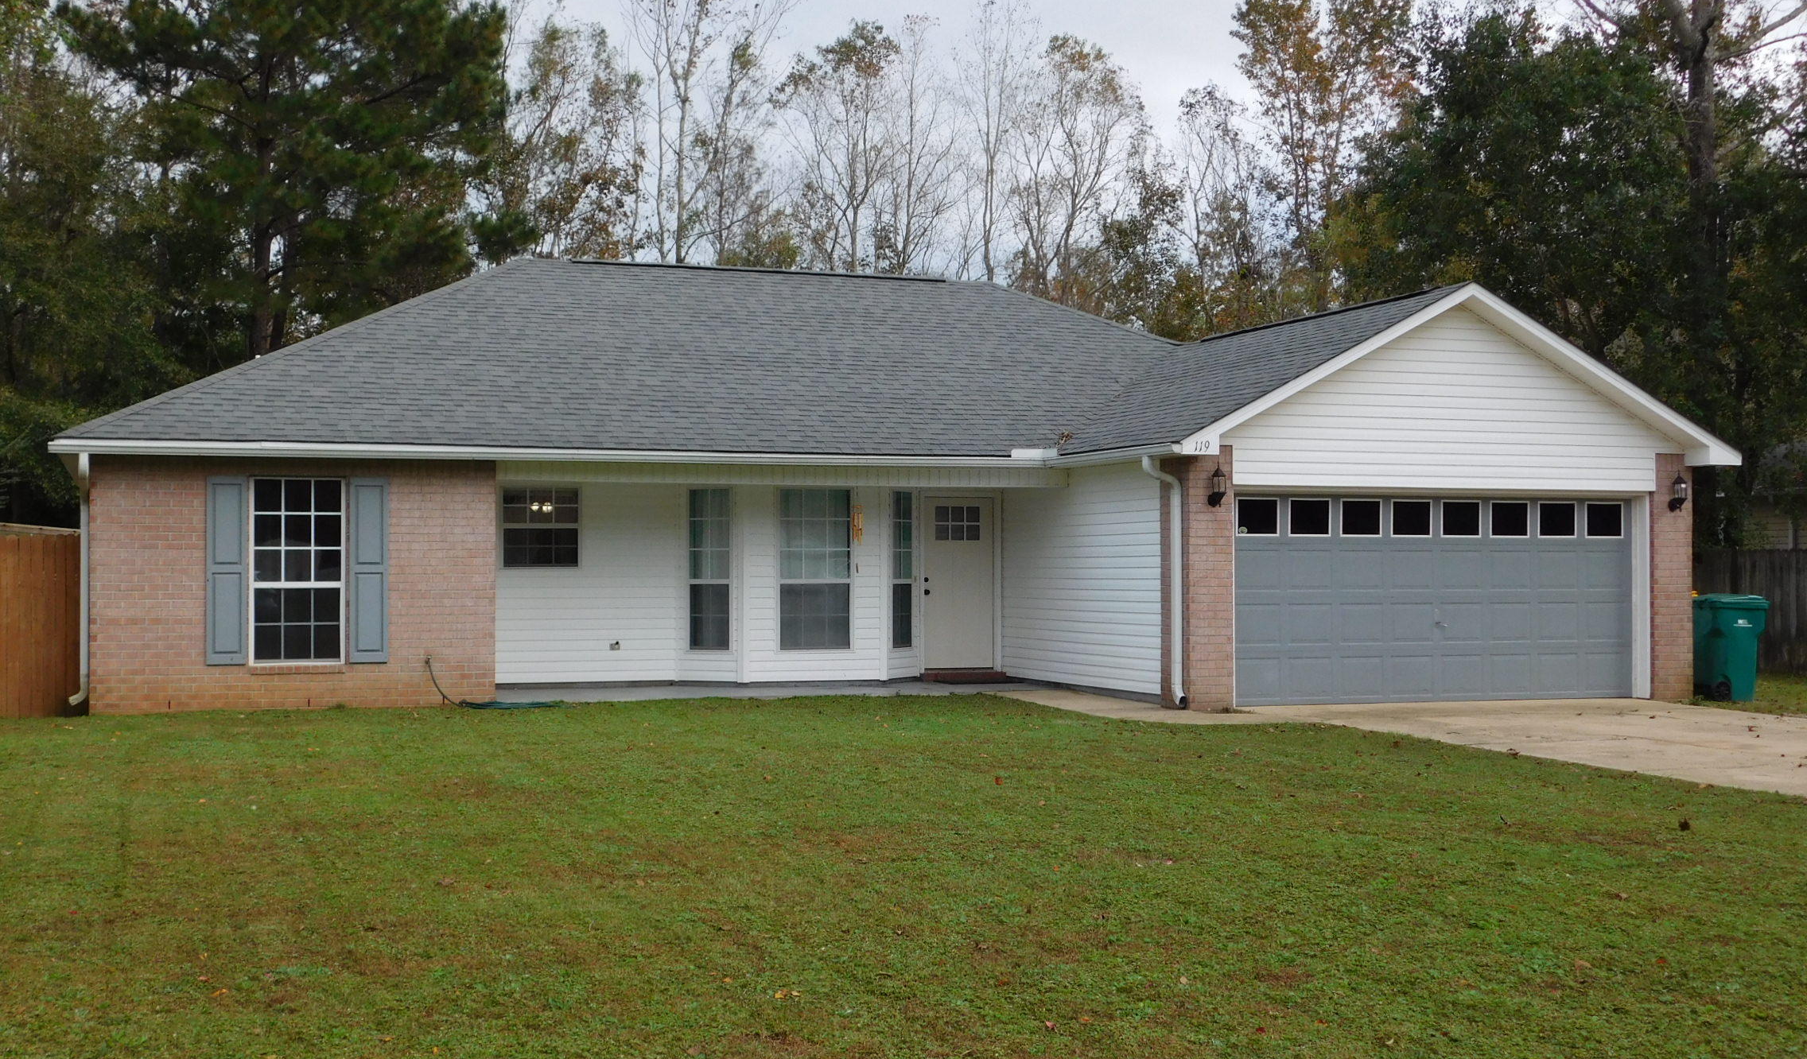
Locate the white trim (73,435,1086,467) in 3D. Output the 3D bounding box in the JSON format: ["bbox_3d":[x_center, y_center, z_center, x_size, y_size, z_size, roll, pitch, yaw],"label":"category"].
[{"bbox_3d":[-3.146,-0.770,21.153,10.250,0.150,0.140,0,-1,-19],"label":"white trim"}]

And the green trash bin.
[{"bbox_3d":[9.100,1.320,23.294,0.780,1.170,0.700,0,-1,-8],"label":"green trash bin"}]

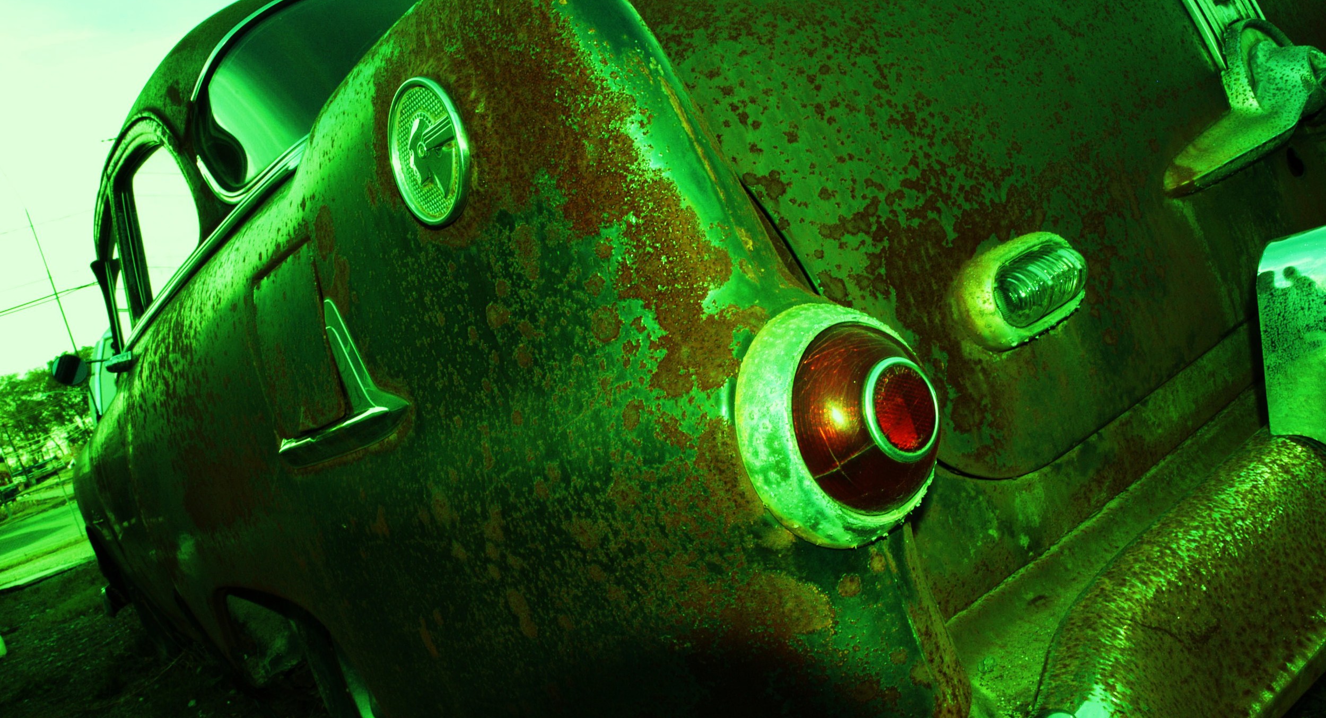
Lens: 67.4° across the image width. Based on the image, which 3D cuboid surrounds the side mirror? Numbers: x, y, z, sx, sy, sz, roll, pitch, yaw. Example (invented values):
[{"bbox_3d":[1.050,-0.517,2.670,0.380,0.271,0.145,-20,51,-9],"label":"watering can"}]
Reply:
[{"bbox_3d":[-1.993,0.040,3.338,0.110,0.108,0.040,-24,6,-38],"label":"side mirror"}]

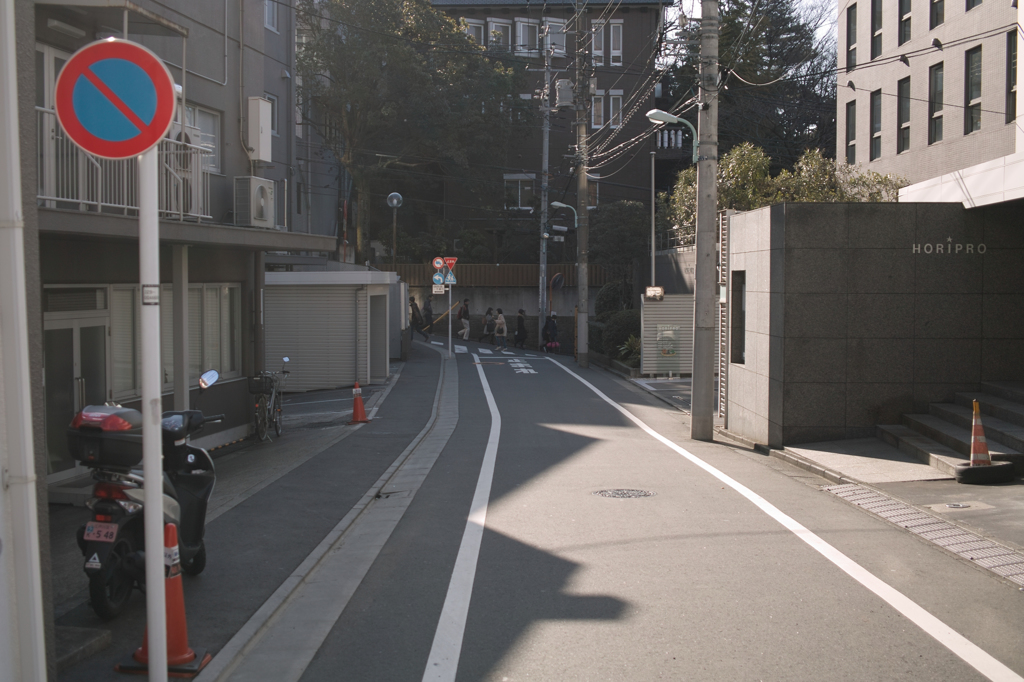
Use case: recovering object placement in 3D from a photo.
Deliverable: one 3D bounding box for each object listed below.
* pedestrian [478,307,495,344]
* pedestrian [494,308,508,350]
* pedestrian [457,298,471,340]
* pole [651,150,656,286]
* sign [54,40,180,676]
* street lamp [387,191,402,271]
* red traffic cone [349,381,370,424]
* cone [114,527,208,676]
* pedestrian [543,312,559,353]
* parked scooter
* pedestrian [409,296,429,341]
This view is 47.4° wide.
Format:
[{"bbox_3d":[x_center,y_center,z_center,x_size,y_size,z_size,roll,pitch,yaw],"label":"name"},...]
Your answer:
[{"bbox_3d":[-0.998,-0.591,47.500,0.520,1.550,0.500,0,3,0],"label":"pedestrian"},{"bbox_3d":[-0.402,-0.450,44.666,0.520,1.590,0.460,0,3,-6],"label":"pedestrian"},{"bbox_3d":[-1.907,-0.846,47.300,0.520,1.730,0.520,0,3,0],"label":"pedestrian"},{"bbox_3d":[3.928,-2.154,32.500,0.100,6.170,0.100,0,3,0],"label":"pole"},{"bbox_3d":[-1.292,0.311,3.884,0.410,2.600,0.100,0,3,-3],"label":"sign"},{"bbox_3d":[-3.515,-1.911,35.125,0.470,5.100,0.470,0,3,0],"label":"street lamp"},{"bbox_3d":[-2.642,1.065,20.083,0.390,0.700,0.390,-3,3,-6],"label":"red traffic cone"},{"bbox_3d":[-1.735,1.251,5.799,0.380,0.700,0.380,1,3,8],"label":"cone"},{"bbox_3d":[1.552,-0.292,47.000,0.580,1.550,0.520,0,3,0],"label":"pedestrian"},{"bbox_3d":[-2.166,0.883,7.105,0.700,1.360,1.760,1,3,11],"label":"parked scooter"},{"bbox_3d":[-3.575,-0.831,44.337,0.800,1.700,0.520,0,3,0],"label":"pedestrian"}]

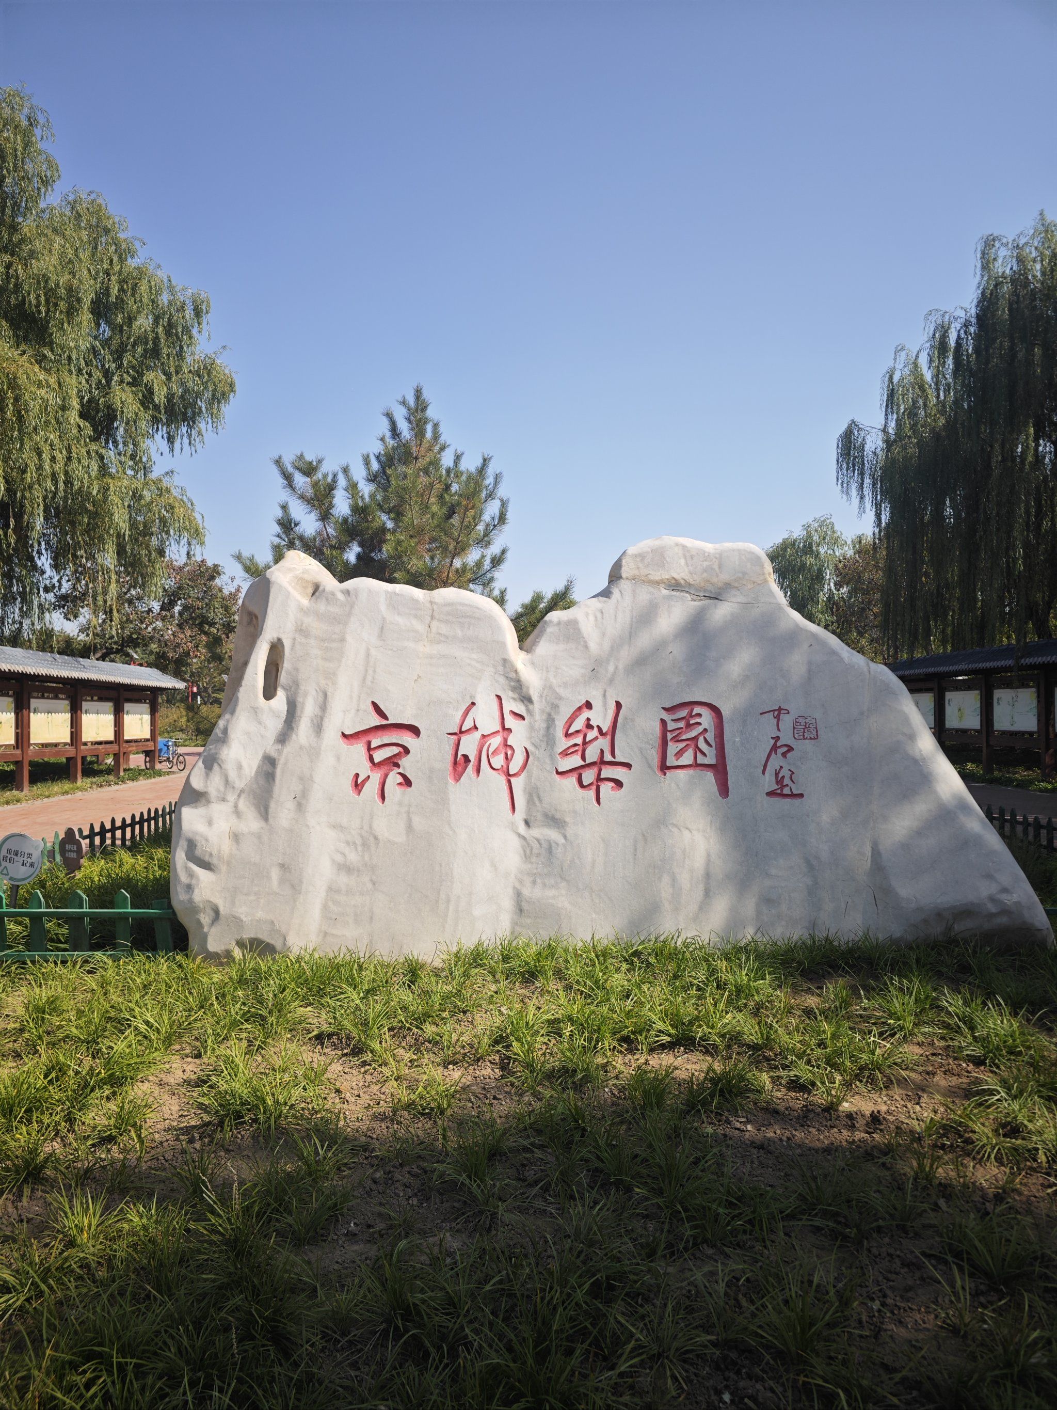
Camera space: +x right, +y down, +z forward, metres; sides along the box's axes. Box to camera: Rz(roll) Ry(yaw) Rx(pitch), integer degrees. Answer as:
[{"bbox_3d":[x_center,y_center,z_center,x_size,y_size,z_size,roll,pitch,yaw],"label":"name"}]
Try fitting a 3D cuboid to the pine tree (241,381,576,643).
[{"bbox_3d":[-1.500,-1.150,12.000,4.400,5.800,4.400,0,-1,0],"label":"pine tree"}]

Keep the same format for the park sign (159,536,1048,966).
[{"bbox_3d":[0.600,0.240,6.550,5.950,2.800,1.150,0,-1,-2],"label":"park sign"}]

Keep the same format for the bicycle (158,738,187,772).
[{"bbox_3d":[-11.800,1.620,30.700,1.750,1.050,0.750,-1,-1,38],"label":"bicycle"}]

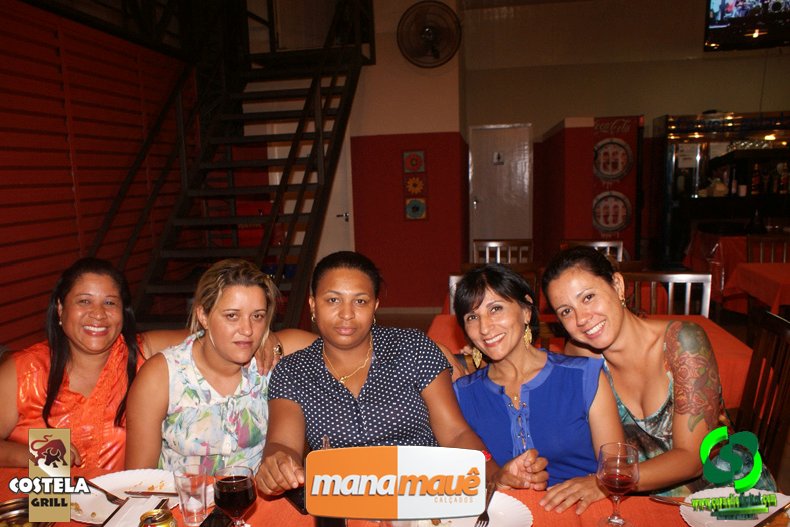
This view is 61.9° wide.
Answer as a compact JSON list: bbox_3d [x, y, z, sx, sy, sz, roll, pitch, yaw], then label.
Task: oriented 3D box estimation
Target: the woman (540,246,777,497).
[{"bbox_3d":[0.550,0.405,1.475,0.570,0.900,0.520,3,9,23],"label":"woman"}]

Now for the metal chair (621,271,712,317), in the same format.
[{"bbox_3d":[1.326,0.555,3.075,0.440,0.950,0.490,0,8,6],"label":"metal chair"}]

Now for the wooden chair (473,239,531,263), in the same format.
[{"bbox_3d":[0.779,0.329,4.664,0.440,0.950,0.490,0,8,6],"label":"wooden chair"}]

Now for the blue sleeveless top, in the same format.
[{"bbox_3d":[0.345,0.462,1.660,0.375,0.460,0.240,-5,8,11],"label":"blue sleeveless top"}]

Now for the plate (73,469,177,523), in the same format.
[{"bbox_3d":[-0.555,0.482,1.365,0.240,0.025,0.240,-1,8,0],"label":"plate"}]

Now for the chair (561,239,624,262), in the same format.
[{"bbox_3d":[1.388,0.349,4.490,0.440,0.950,0.490,0,8,6],"label":"chair"}]

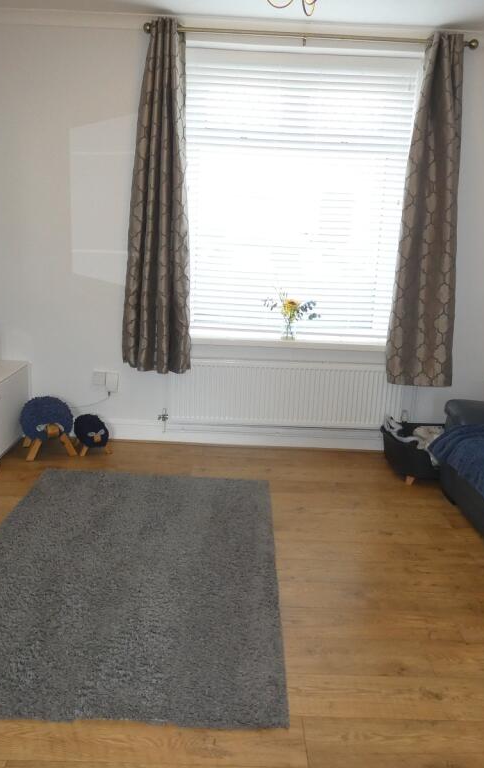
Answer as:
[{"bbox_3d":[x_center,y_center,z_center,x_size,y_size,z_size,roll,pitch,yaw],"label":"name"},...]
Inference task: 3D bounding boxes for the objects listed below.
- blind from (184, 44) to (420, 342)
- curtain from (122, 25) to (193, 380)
[{"bbox_3d":[0.349,-1.231,4.060,1.571,1.910,0.120,3,15,0],"label":"blind"},{"bbox_3d":[-0.541,-1.154,3.890,0.470,2.190,0.130,3,15,0],"label":"curtain"}]

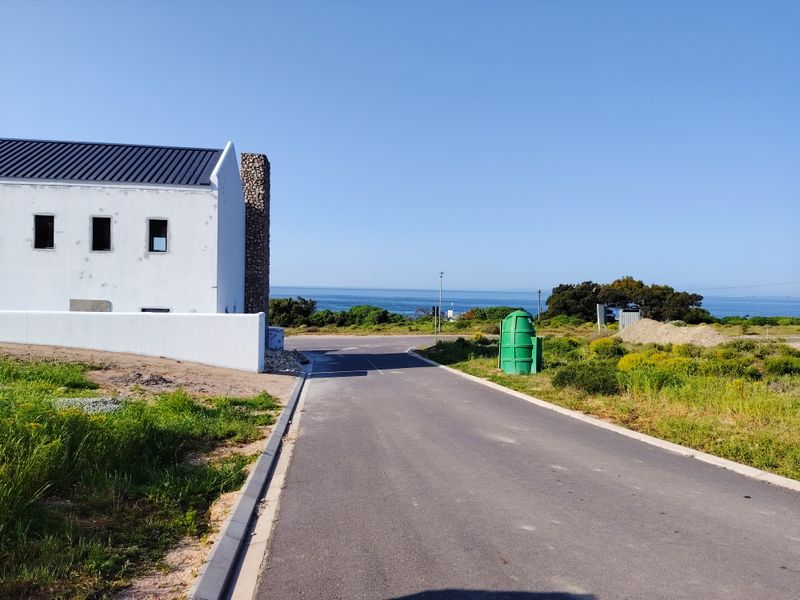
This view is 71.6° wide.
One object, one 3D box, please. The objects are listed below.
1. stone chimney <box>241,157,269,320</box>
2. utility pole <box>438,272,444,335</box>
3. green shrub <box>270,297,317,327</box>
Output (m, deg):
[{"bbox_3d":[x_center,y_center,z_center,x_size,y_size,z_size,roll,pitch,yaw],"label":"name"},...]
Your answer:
[{"bbox_3d":[-6.829,-2.110,26.035,1.040,9.020,1.650,1,1,-7],"label":"stone chimney"},{"bbox_3d":[3.594,0.240,48.500,0.400,5.550,0.400,1,1,-7],"label":"utility pole"},{"bbox_3d":[-10.265,1.172,52.000,4.900,2.900,3.800,1,1,-7],"label":"green shrub"}]

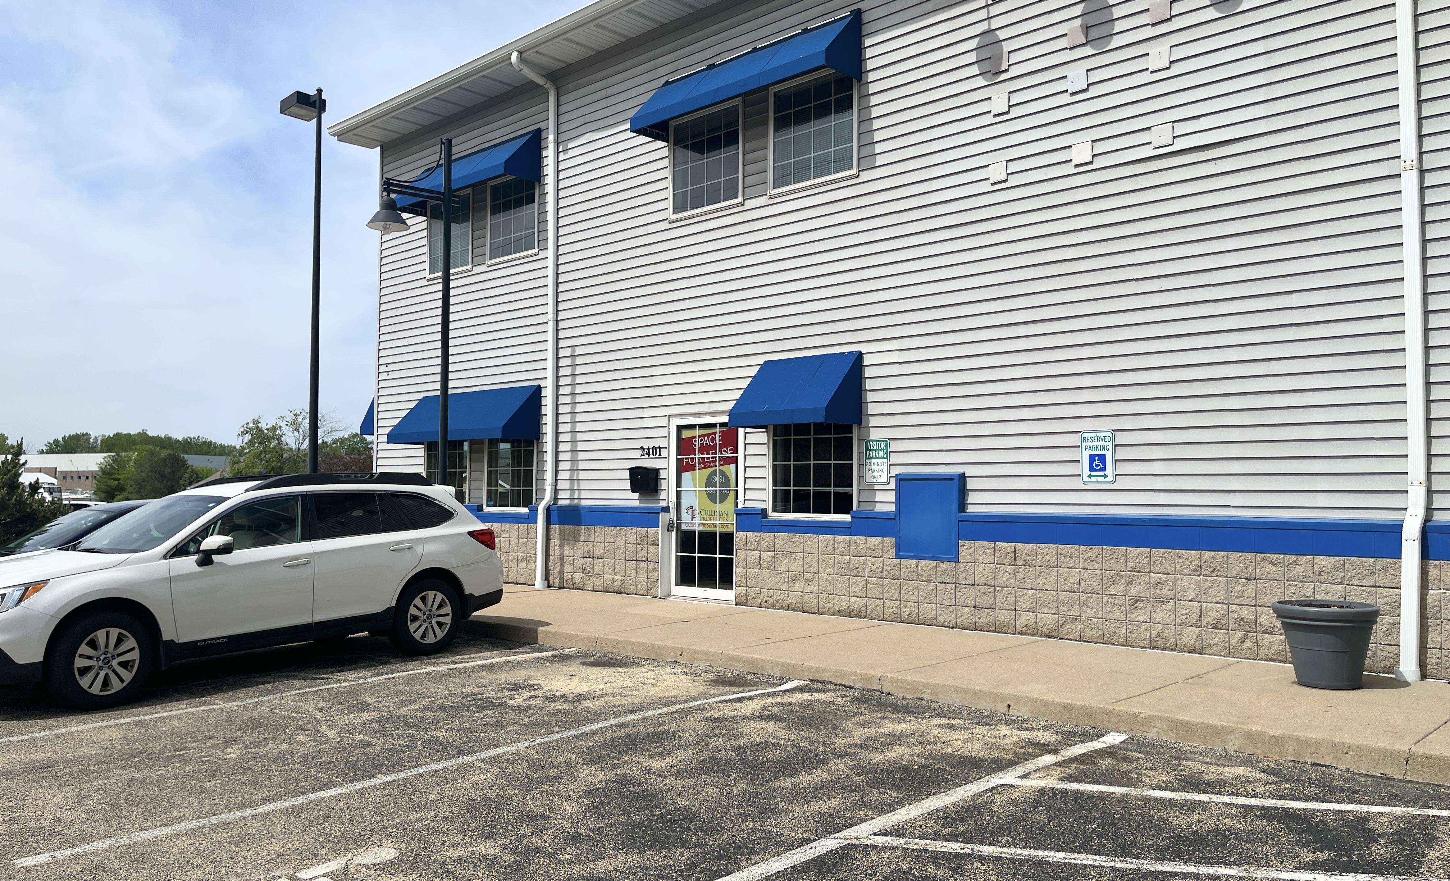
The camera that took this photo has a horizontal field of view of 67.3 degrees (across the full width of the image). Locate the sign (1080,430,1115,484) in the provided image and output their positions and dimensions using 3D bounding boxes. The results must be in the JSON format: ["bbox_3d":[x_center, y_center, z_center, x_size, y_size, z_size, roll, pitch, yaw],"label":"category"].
[{"bbox_3d":[3.217,0.148,9.394,0.305,0.457,0.030,-2,-3,43],"label":"sign"}]

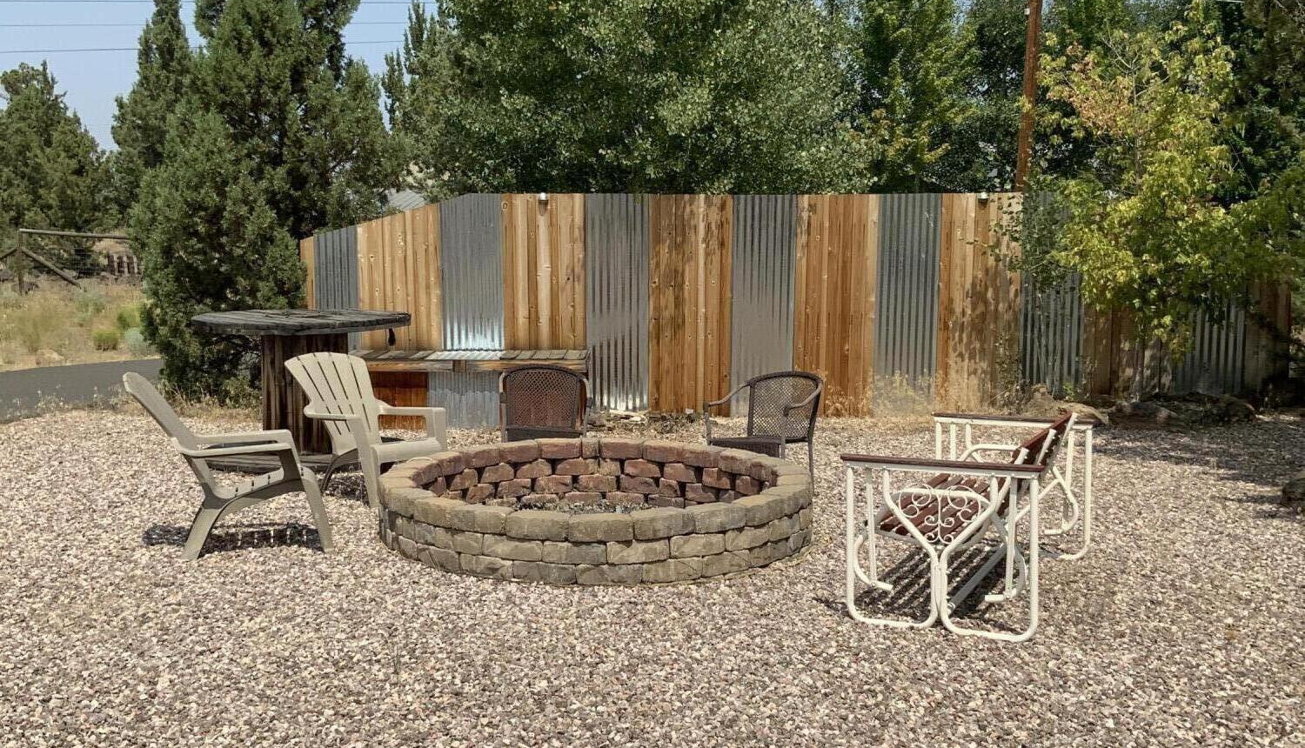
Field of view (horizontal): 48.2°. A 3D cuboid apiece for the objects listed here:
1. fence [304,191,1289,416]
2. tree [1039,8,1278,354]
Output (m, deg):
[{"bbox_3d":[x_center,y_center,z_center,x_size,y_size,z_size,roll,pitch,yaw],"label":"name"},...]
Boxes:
[{"bbox_3d":[1.200,-0.640,13.300,9.000,2.050,0.350,0,7,2],"label":"fence"},{"bbox_3d":[4.100,-1.359,11.822,1.950,3.120,1.900,0,6,0],"label":"tree"}]

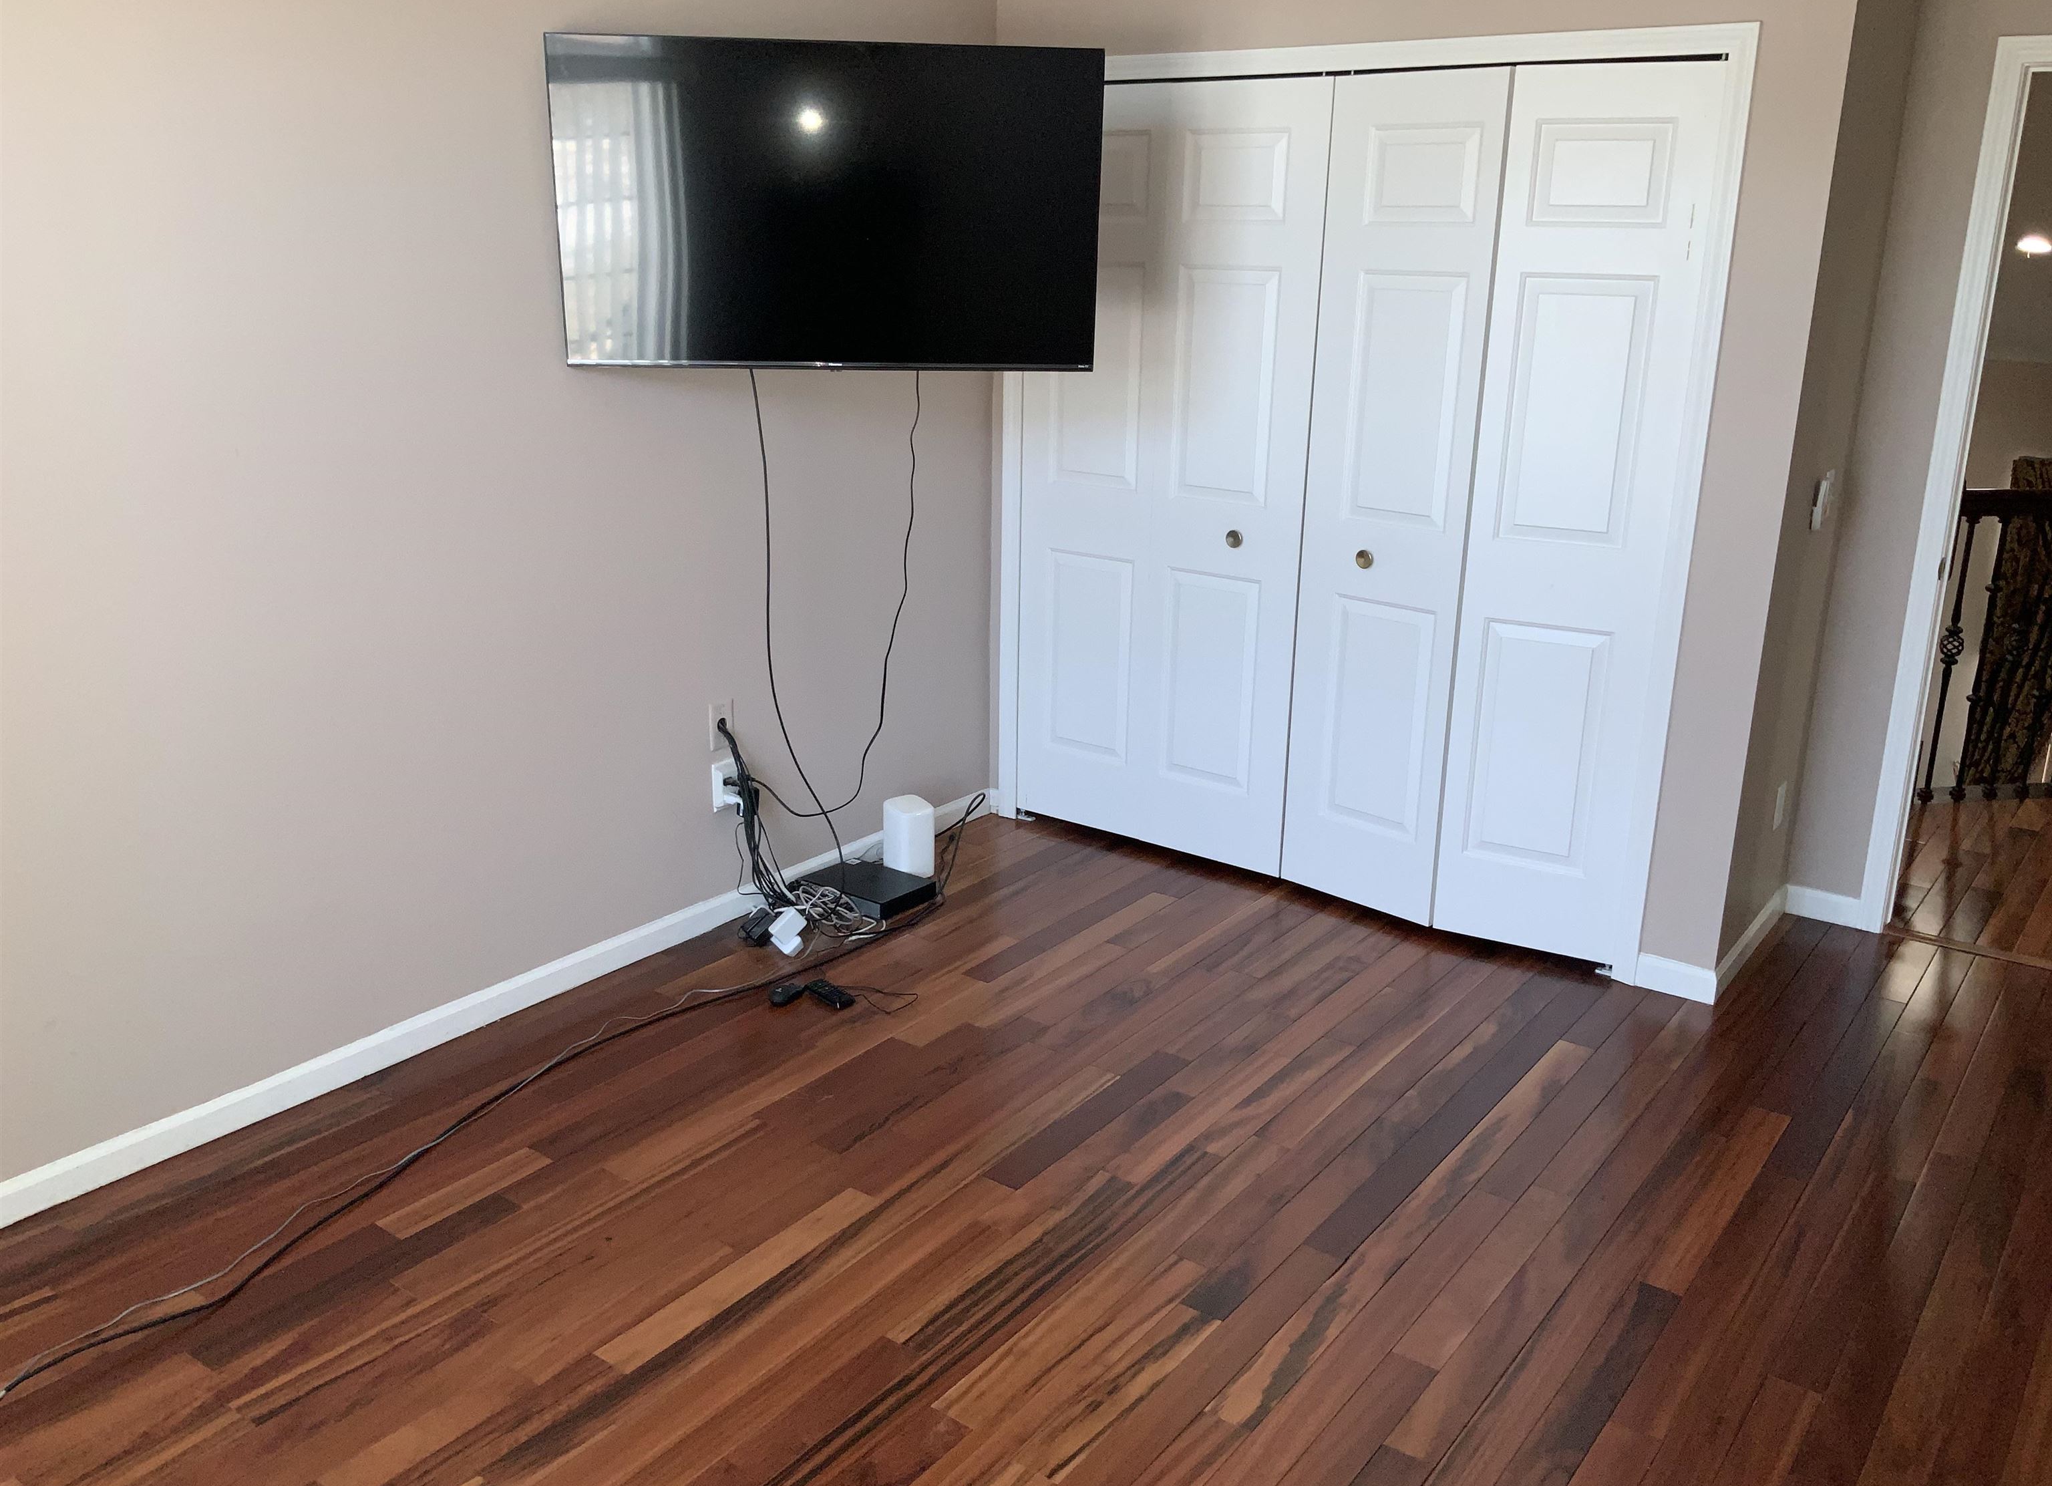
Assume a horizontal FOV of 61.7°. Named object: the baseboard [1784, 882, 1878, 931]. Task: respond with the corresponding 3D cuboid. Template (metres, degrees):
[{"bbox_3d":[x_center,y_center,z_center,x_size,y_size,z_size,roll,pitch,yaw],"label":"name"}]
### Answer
[{"bbox_3d":[2.106,0.431,4.511,0.200,0.083,0.015,13,20,34],"label":"baseboard"}]

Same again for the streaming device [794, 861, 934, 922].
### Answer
[{"bbox_3d":[-0.415,0.385,4.532,0.285,0.045,0.215,13,21,35],"label":"streaming device"}]

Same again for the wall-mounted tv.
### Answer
[{"bbox_3d":[-0.404,-1.114,3.592,1.117,0.650,0.065,-1,21,-6],"label":"wall-mounted tv"}]

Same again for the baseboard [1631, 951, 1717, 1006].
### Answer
[{"bbox_3d":[1.531,0.556,4.057,0.185,0.083,0.015,13,20,34],"label":"baseboard"}]

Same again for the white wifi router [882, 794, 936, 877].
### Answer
[{"bbox_3d":[-0.319,0.265,4.697,0.120,0.200,0.120,13,20,34],"label":"white wifi router"}]

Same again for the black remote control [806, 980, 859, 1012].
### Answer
[{"bbox_3d":[-0.444,0.571,3.898,0.044,0.021,0.136,-12,21,-36],"label":"black remote control"}]

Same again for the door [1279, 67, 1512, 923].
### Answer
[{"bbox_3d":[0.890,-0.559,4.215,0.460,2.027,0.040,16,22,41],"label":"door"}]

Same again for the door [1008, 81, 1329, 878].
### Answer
[{"bbox_3d":[0.362,-0.693,4.624,0.890,2.027,0.040,13,21,35],"label":"door"}]

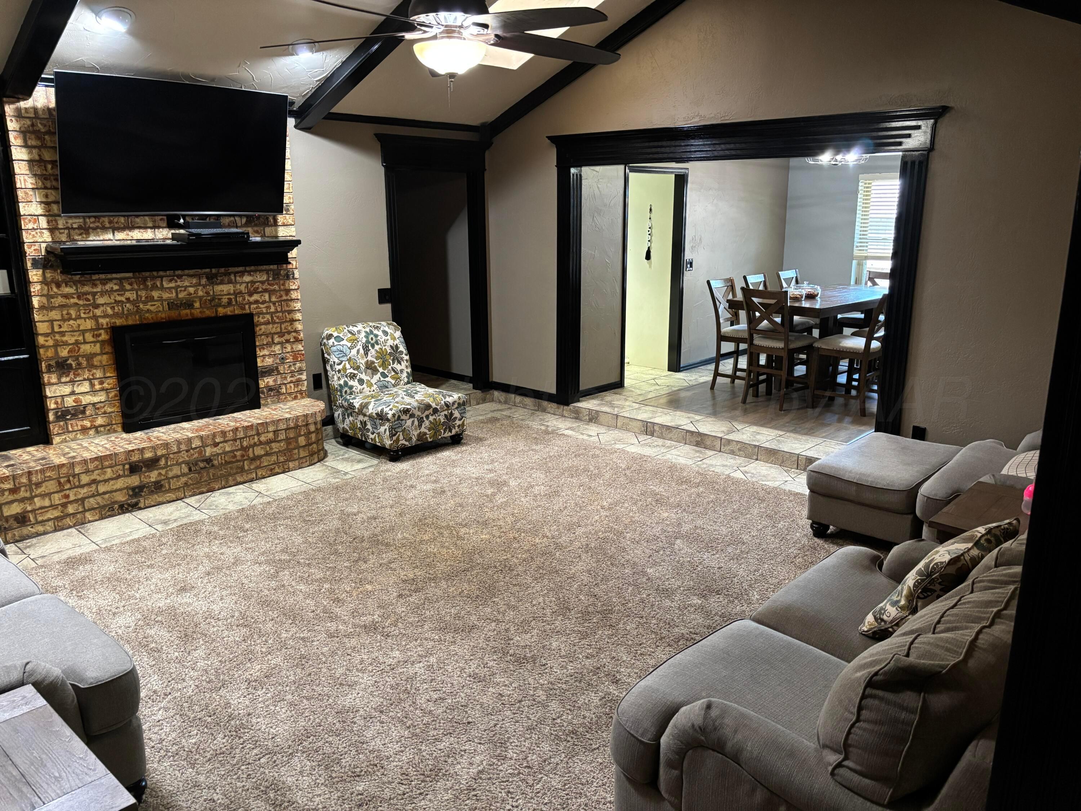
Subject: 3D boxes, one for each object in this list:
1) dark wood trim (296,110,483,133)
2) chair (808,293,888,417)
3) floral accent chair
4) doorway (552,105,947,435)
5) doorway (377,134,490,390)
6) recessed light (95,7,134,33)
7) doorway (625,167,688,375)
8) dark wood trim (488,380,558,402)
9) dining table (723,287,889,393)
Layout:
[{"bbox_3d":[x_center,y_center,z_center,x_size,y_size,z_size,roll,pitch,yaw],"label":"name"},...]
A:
[{"bbox_3d":[-1.199,-2.316,6.654,0.040,0.057,1.890,12,18,41],"label":"dark wood trim"},{"bbox_3d":[2.715,-0.478,7.016,0.590,1.045,0.460,12,18,40],"label":"chair"},{"bbox_3d":[-1.148,-0.150,6.380,0.840,0.920,0.730,12,18,41],"label":"floral accent chair"},{"bbox_3d":[1.292,-0.909,6.142,3.080,2.300,0.220,12,18,41],"label":"doorway"},{"bbox_3d":[-0.912,-1.159,7.191,0.170,2.280,1.210,12,18,41],"label":"doorway"},{"bbox_3d":[-2.291,-2.076,4.396,0.197,0.055,0.197,-14,-3,-45],"label":"recessed light"},{"bbox_3d":[1.122,-1.316,8.240,0.140,2.111,1.061,12,18,41],"label":"doorway"},{"bbox_3d":[-0.147,-0.129,7.629,0.830,0.080,0.025,12,18,41],"label":"dark wood trim"},{"bbox_3d":[2.745,-0.618,7.912,2.060,0.895,0.930,-13,19,-43],"label":"dining table"}]

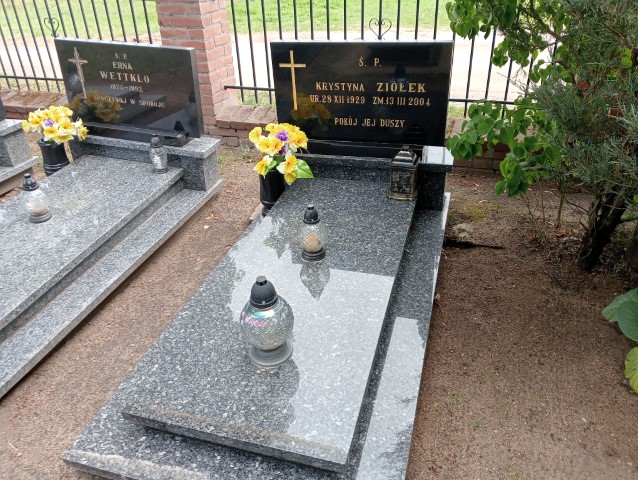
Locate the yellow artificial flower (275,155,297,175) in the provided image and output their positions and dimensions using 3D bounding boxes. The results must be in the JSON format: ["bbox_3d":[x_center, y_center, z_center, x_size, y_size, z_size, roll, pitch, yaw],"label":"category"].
[{"bbox_3d":[-0.161,-0.386,2.640,0.102,0.097,0.070,-4,35,-1],"label":"yellow artificial flower"}]

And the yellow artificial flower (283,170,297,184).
[{"bbox_3d":[-0.150,-0.318,2.631,0.071,0.071,0.070,-1,54,3],"label":"yellow artificial flower"}]

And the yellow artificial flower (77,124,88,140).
[{"bbox_3d":[-1.347,-0.613,2.943,0.060,0.090,0.080,-3,27,29],"label":"yellow artificial flower"}]

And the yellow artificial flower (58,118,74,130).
[{"bbox_3d":[-1.480,-0.677,3.027,0.094,0.076,0.070,-2,32,1],"label":"yellow artificial flower"}]

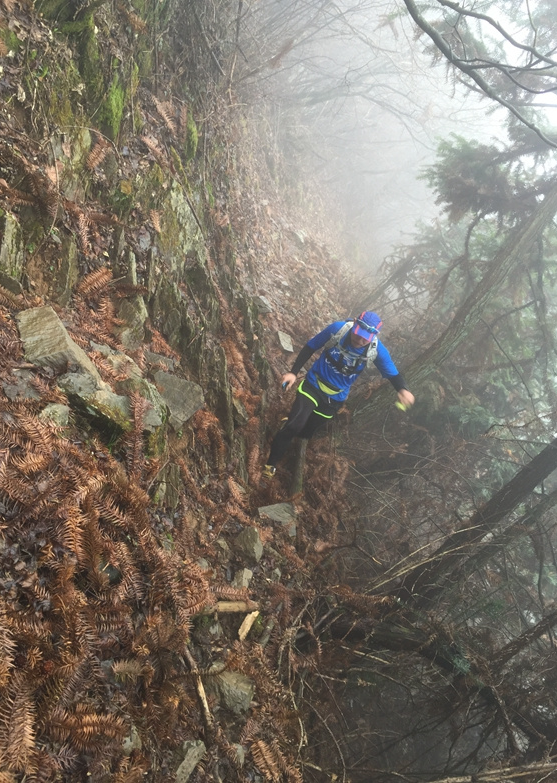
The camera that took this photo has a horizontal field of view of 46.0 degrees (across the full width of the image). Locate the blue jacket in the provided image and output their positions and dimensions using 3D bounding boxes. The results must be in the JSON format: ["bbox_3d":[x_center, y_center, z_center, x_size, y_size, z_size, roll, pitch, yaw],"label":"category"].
[{"bbox_3d":[0.552,-0.226,5.100,0.660,0.600,0.310,26,40,-13],"label":"blue jacket"}]

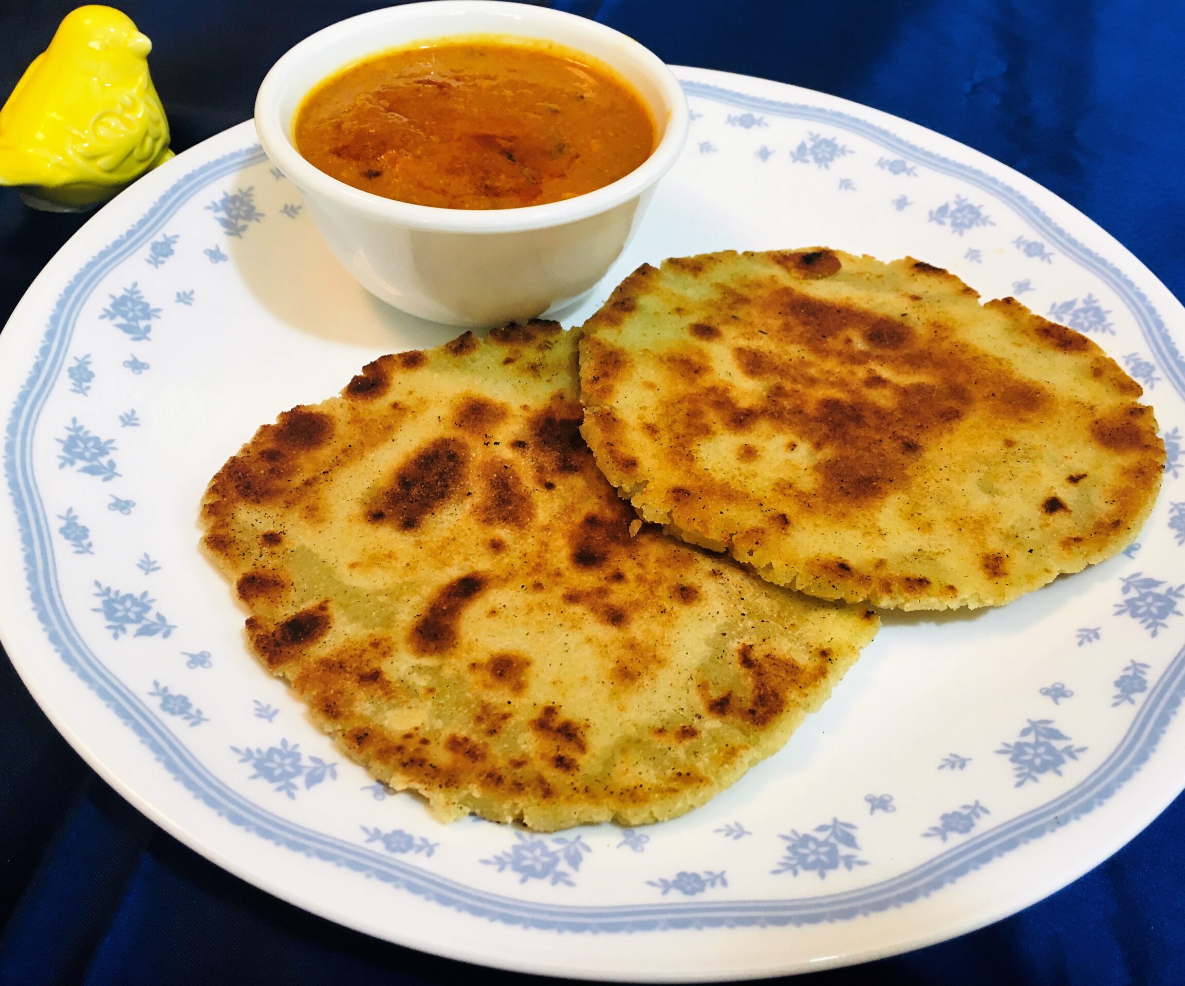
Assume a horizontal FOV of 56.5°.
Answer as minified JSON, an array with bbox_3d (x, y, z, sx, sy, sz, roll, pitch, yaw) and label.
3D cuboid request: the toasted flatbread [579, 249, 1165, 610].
[{"bbox_3d":[0.056,-0.018,0.233,0.122,0.009,0.112,4,43,0],"label":"toasted flatbread"}]

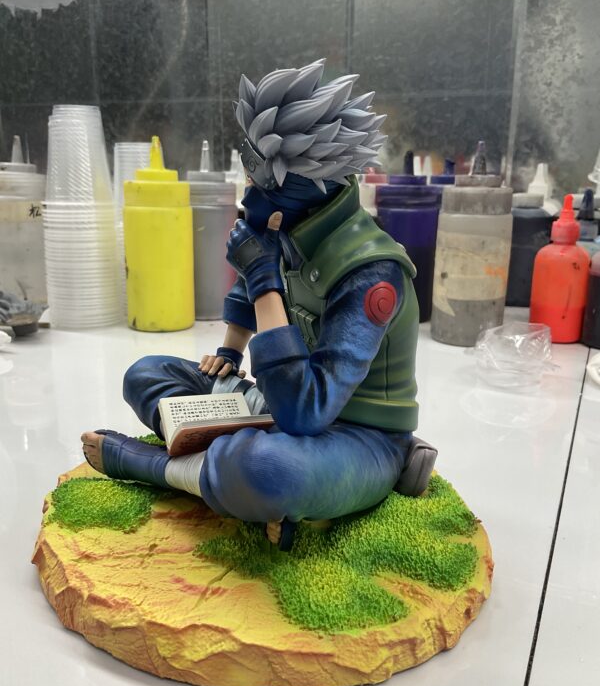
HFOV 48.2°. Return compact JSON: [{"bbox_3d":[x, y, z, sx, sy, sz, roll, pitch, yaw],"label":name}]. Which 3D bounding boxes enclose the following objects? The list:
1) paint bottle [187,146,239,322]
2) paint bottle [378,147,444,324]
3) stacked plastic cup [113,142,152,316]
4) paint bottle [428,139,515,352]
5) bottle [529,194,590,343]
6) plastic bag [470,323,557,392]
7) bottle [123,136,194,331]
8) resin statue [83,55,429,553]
[{"bbox_3d":[-0.107,-0.133,0.792,0.072,0.202,0.072,-1,14,-7],"label":"paint bottle"},{"bbox_3d":[0.127,-0.126,0.790,0.071,0.193,0.071,3,14,9],"label":"paint bottle"},{"bbox_3d":[-0.192,-0.137,0.808,0.074,0.201,0.074,-3,14,-13],"label":"stacked plastic cup"},{"bbox_3d":[0.176,-0.102,0.683,0.074,0.199,0.074,4,14,14],"label":"paint bottle"},{"bbox_3d":[0.275,-0.079,0.700,0.054,0.148,0.054,6,15,21],"label":"bottle"},{"bbox_3d":[0.180,0.009,0.562,0.070,0.041,0.068,1,14,0],"label":"plastic bag"},{"bbox_3d":[-0.157,-0.121,0.736,0.075,0.204,0.075,-2,14,-12],"label":"bottle"},{"bbox_3d":[-0.018,-0.021,0.292,0.154,0.186,0.123,-3,14,-15],"label":"resin statue"}]

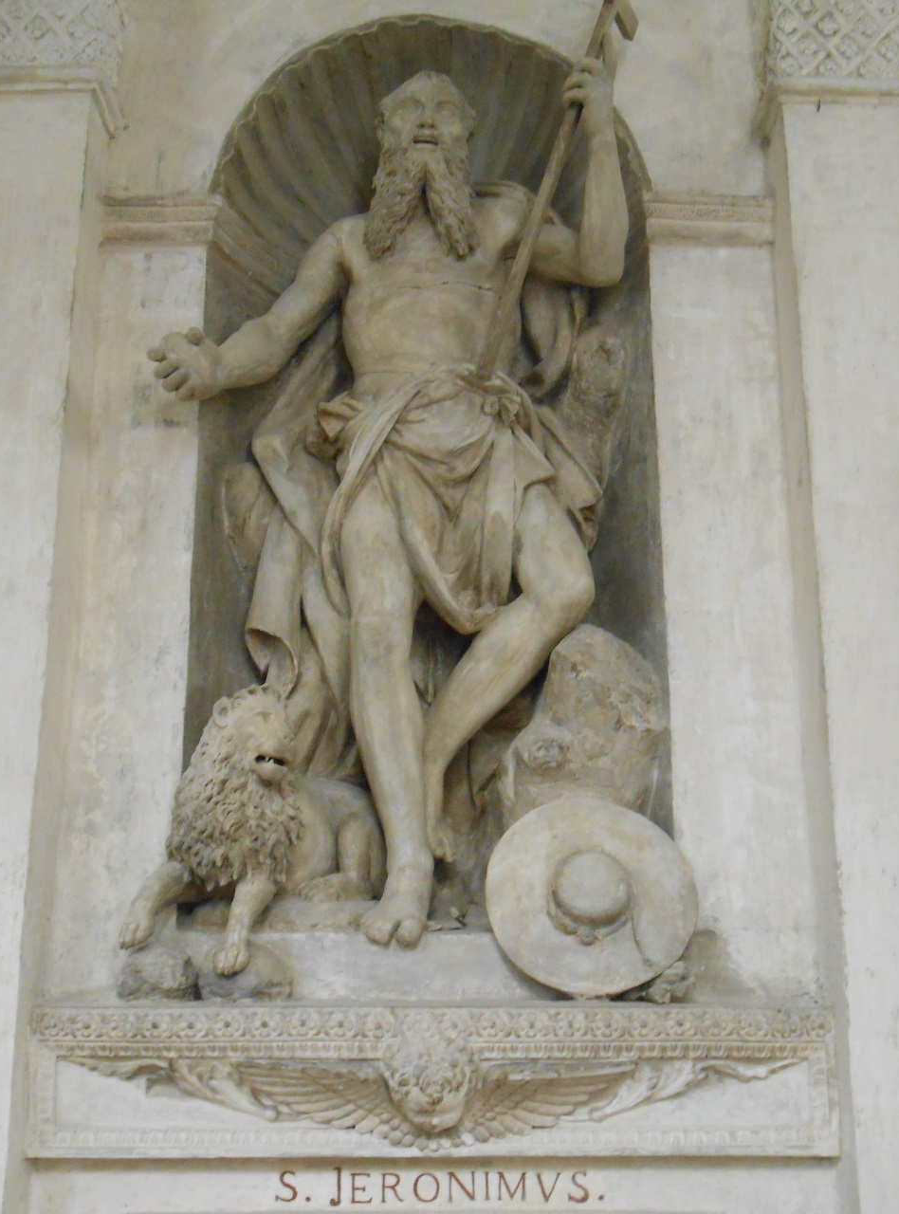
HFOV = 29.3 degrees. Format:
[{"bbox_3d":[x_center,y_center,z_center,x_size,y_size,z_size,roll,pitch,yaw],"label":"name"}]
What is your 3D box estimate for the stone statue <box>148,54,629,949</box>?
[{"bbox_3d":[-0.120,-0.294,3.910,1.060,2.140,0.530,0,-19,0],"label":"stone statue"}]

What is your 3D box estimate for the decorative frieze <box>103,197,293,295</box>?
[{"bbox_3d":[-0.598,-0.847,4.080,0.415,0.135,0.300,0,-19,0],"label":"decorative frieze"}]

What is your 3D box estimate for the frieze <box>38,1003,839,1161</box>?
[{"bbox_3d":[-0.033,0.919,3.330,1.565,0.290,0.120,0,-19,0],"label":"frieze"}]

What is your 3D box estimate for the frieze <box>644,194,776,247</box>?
[{"bbox_3d":[0.597,-0.879,3.974,0.290,0.140,0.080,0,-19,0],"label":"frieze"}]

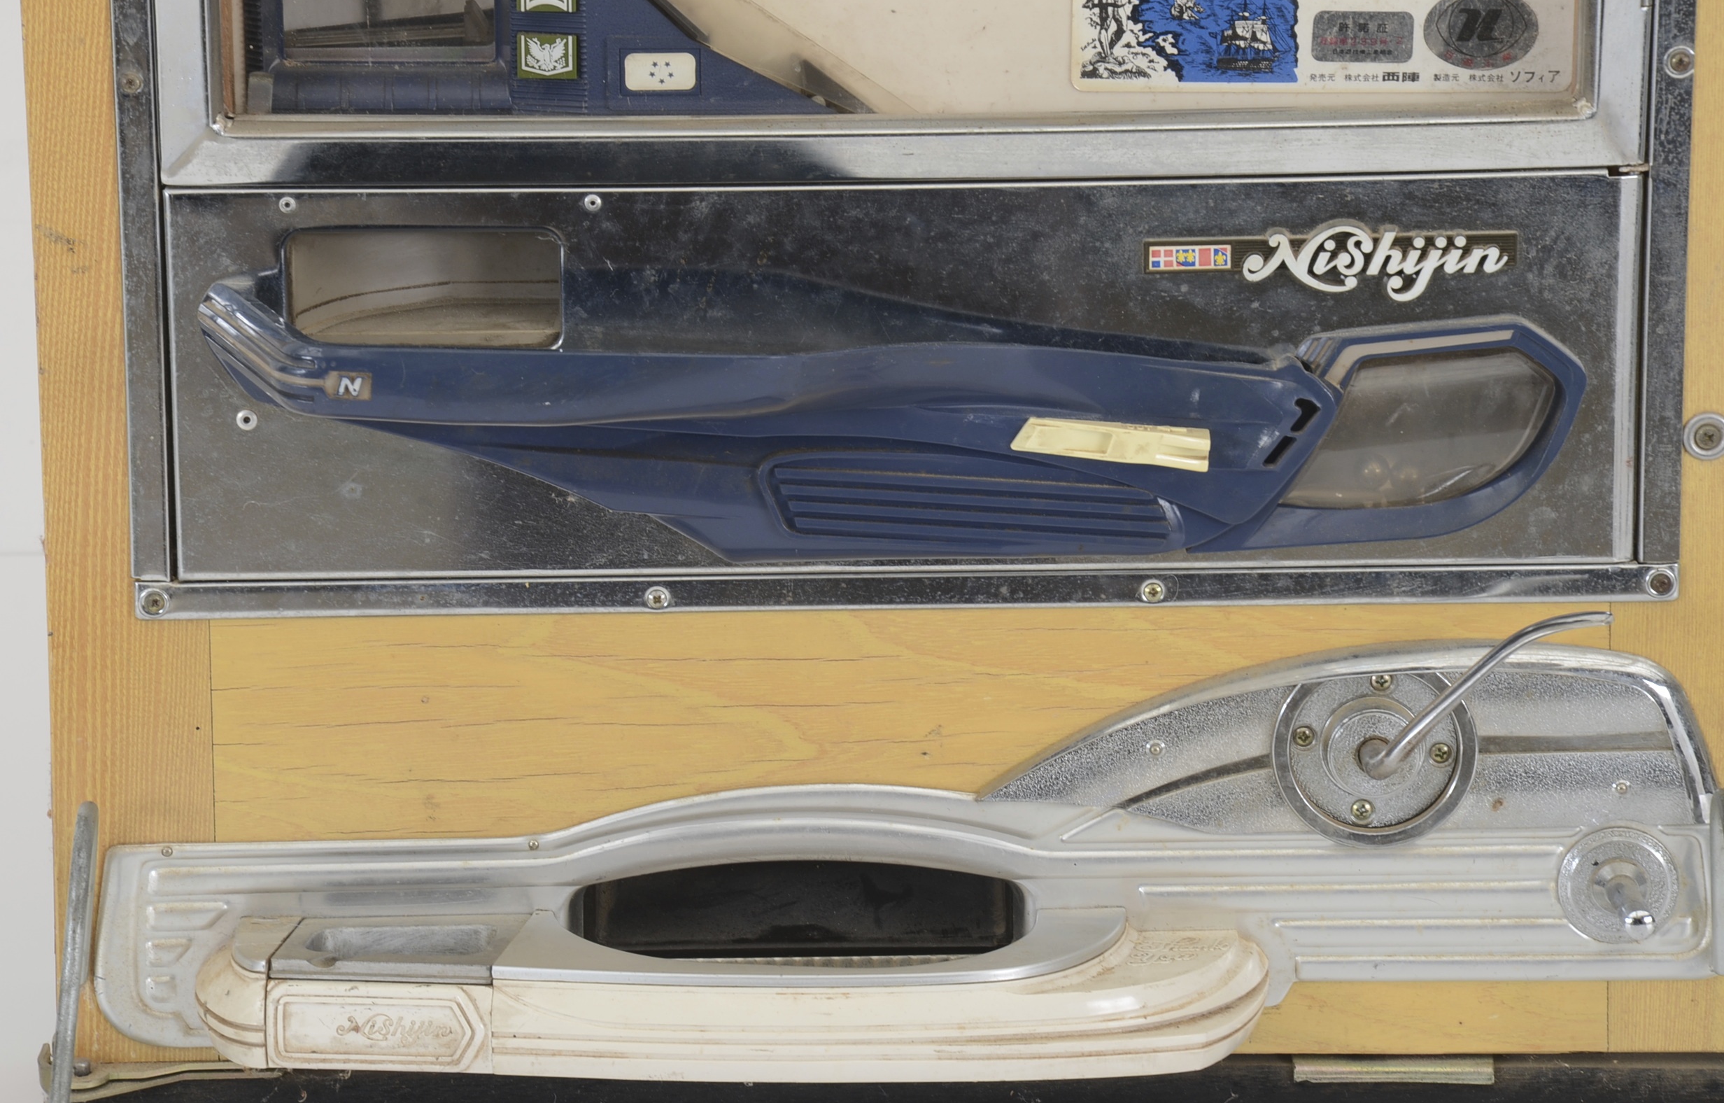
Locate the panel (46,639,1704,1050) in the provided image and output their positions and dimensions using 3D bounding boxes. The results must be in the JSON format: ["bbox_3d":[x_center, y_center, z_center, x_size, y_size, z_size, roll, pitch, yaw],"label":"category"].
[{"bbox_3d":[0.014,0.099,2.221,0.488,0.124,0.075,-1,17,-1],"label":"panel"}]

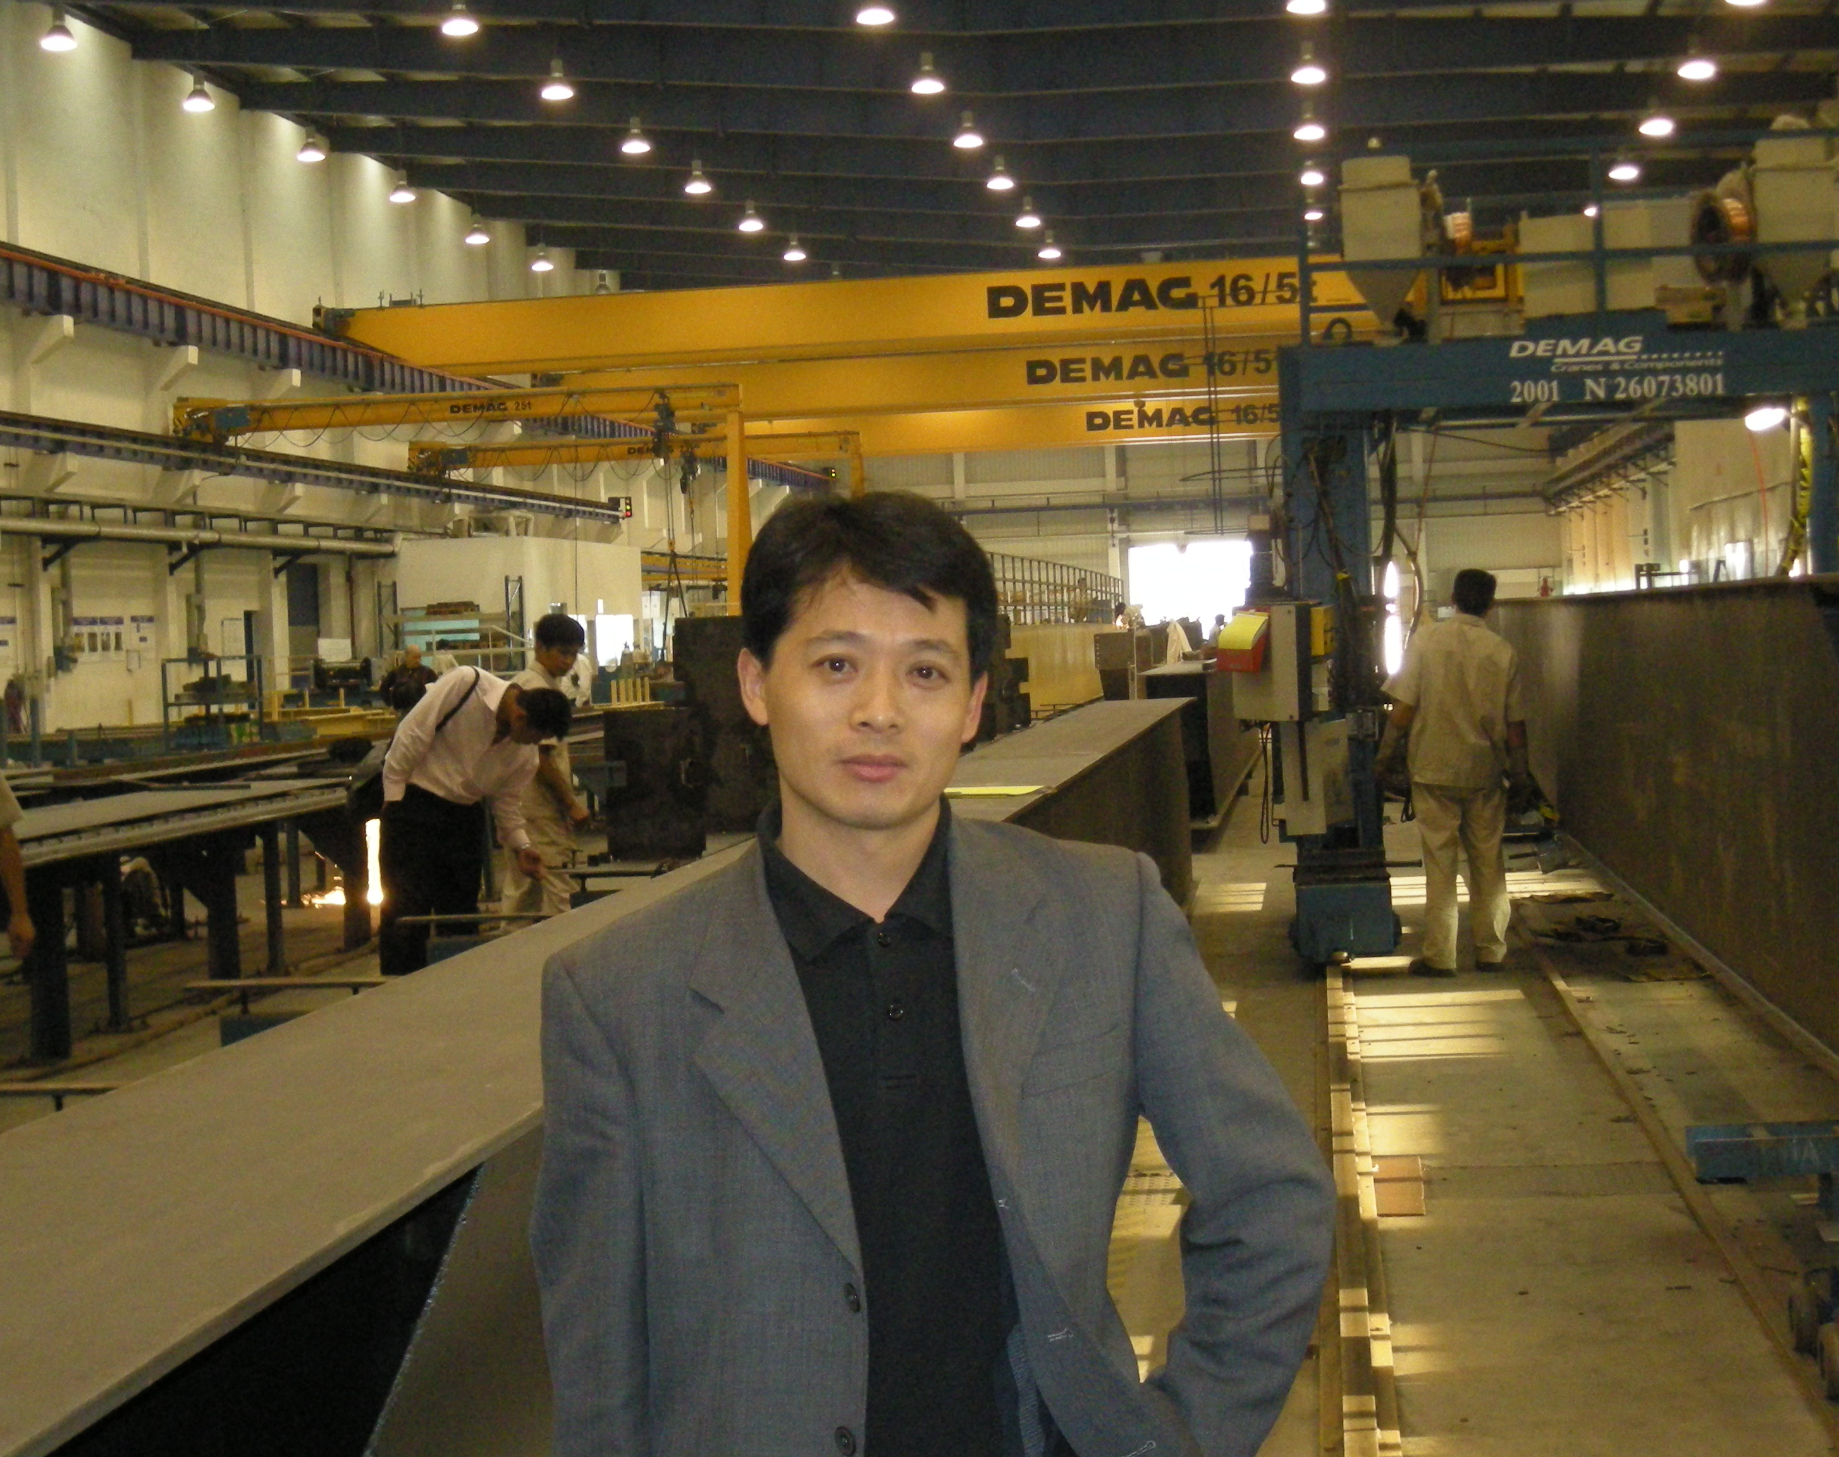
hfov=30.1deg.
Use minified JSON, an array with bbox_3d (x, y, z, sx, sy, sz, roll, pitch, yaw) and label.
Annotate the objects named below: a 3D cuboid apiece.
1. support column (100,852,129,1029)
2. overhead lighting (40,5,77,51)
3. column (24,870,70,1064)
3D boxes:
[{"bbox_3d":[-3.436,0.894,14.645,0.065,0.770,0.080,-2,2,7],"label":"support column"},{"bbox_3d":[-12.055,-9.807,47.855,0.500,0.620,0.500,-2,2,7],"label":"overhead lighting"},{"bbox_3d":[-3.450,0.908,13.560,0.115,0.800,0.110,-2,2,7],"label":"column"}]

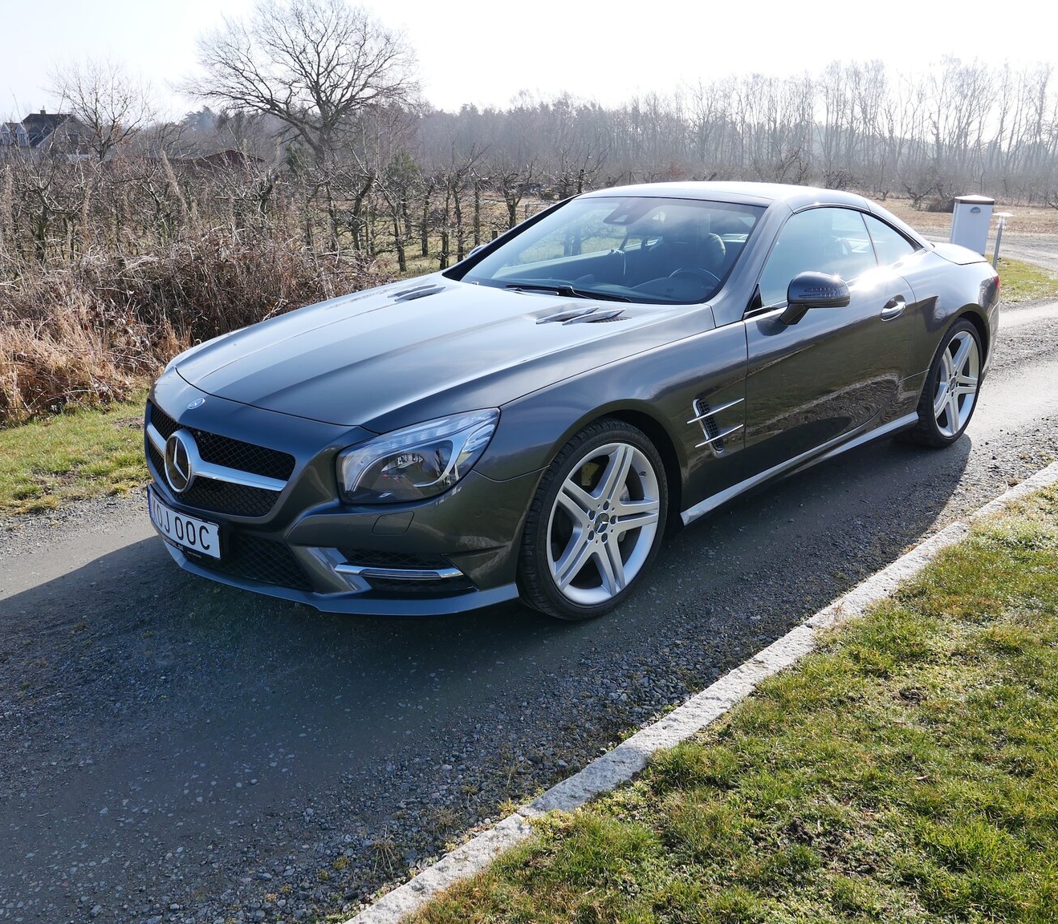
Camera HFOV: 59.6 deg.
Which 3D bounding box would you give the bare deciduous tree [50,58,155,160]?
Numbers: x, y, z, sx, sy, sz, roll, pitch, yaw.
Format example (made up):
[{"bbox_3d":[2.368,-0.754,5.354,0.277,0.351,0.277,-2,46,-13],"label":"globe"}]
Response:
[{"bbox_3d":[-34.079,-27.523,74.073,7.701,9.036,7.470,-8,20,-22],"label":"bare deciduous tree"}]

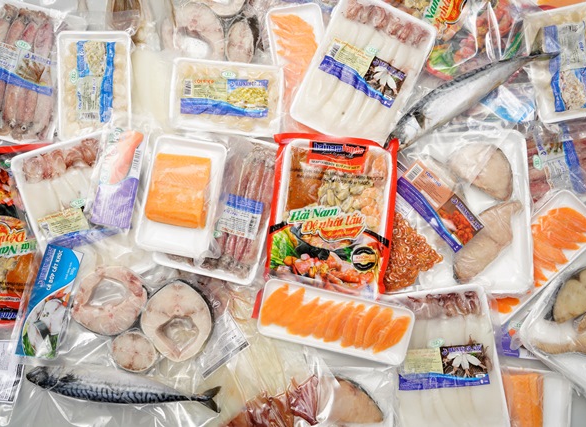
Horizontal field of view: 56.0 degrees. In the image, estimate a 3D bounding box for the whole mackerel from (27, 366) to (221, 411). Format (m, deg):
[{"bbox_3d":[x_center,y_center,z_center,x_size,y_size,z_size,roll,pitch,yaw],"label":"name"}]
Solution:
[{"bbox_3d":[-0.274,0.281,0.892,0.322,0.045,0.057,6,83,2],"label":"whole mackerel"}]

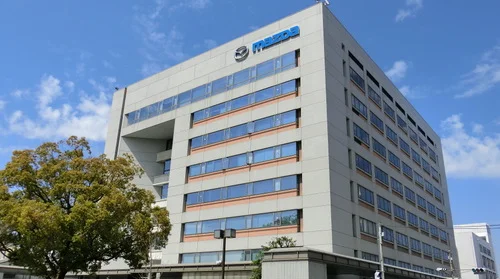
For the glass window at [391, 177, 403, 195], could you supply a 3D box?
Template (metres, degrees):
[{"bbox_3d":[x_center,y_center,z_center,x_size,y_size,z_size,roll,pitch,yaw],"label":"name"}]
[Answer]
[{"bbox_3d":[20.650,6.656,58.612,0.200,1.693,4.682,-14,-26,35],"label":"glass window"}]

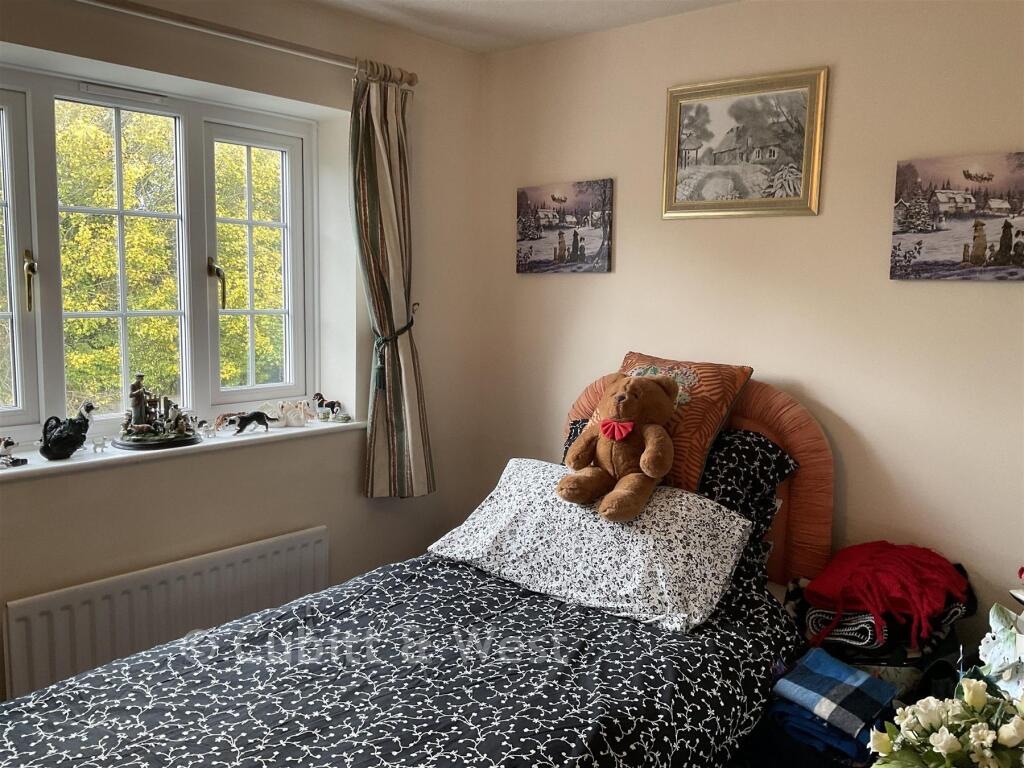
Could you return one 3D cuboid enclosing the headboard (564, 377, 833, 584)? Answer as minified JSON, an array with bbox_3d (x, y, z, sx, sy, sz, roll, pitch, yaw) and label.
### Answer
[{"bbox_3d":[0.523,0.241,2.625,0.900,0.585,0.080,7,9,42],"label":"headboard"}]

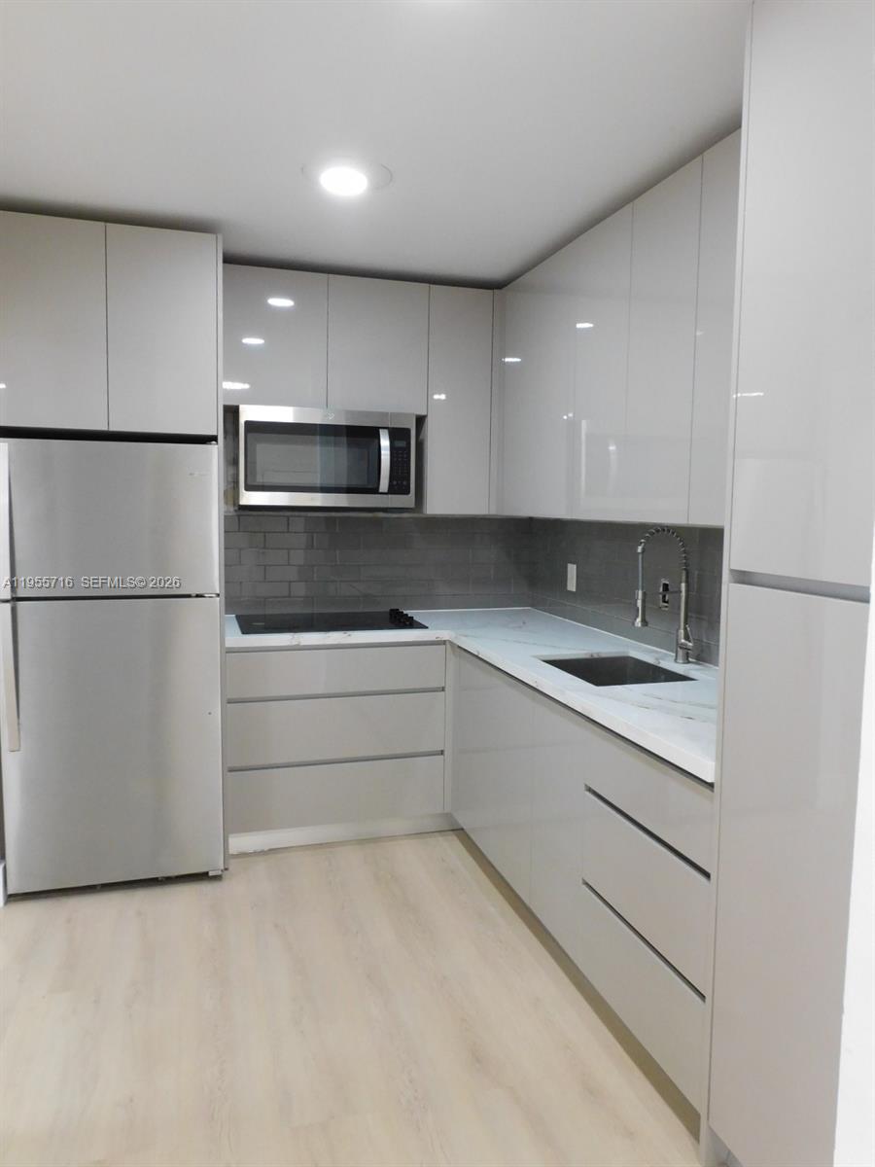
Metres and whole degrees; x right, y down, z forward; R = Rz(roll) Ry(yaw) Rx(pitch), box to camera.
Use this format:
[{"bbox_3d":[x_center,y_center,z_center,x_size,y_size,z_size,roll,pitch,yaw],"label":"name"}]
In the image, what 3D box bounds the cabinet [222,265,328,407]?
[{"bbox_3d":[-0.731,-1.045,3.563,0.445,0.569,0.336,-1,6,-17],"label":"cabinet"}]

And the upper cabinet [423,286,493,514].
[{"bbox_3d":[0.054,-0.835,3.820,0.301,1.014,0.336,-1,6,-17],"label":"upper cabinet"}]

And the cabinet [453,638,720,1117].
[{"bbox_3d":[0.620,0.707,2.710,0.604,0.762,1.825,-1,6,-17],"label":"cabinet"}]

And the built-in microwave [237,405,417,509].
[{"bbox_3d":[-0.512,-0.550,3.643,0.756,0.414,0.405,-1,6,-17],"label":"built-in microwave"}]

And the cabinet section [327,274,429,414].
[{"bbox_3d":[-0.304,-1.057,3.713,0.449,0.571,0.350,-1,6,-17],"label":"cabinet section"}]

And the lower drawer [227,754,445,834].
[{"bbox_3d":[-0.479,0.852,3.625,0.901,0.261,0.520,-1,6,-17],"label":"lower drawer"}]

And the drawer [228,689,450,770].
[{"bbox_3d":[-0.475,0.575,3.598,0.901,0.263,0.520,-1,6,-17],"label":"drawer"}]

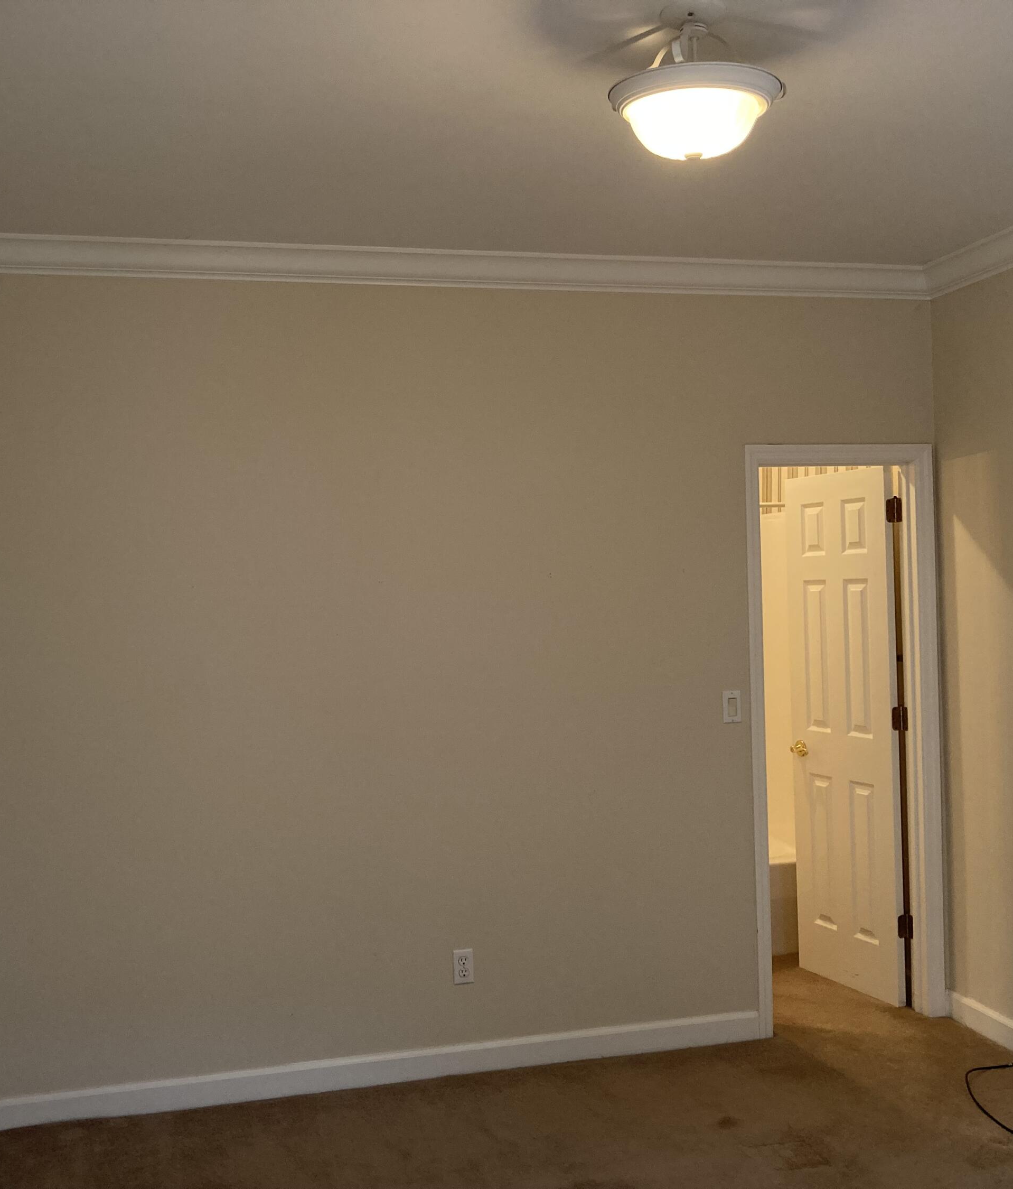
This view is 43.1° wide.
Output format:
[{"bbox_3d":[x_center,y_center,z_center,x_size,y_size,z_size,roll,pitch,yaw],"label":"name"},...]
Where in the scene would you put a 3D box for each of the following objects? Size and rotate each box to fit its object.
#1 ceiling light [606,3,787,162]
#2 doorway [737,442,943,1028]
[{"bbox_3d":[0.365,-0.991,2.502,0.345,0.282,0.345,-2,0,-14],"label":"ceiling light"},{"bbox_3d":[1.220,0.513,4.698,0.744,2.103,0.120,-2,0,-14],"label":"doorway"}]

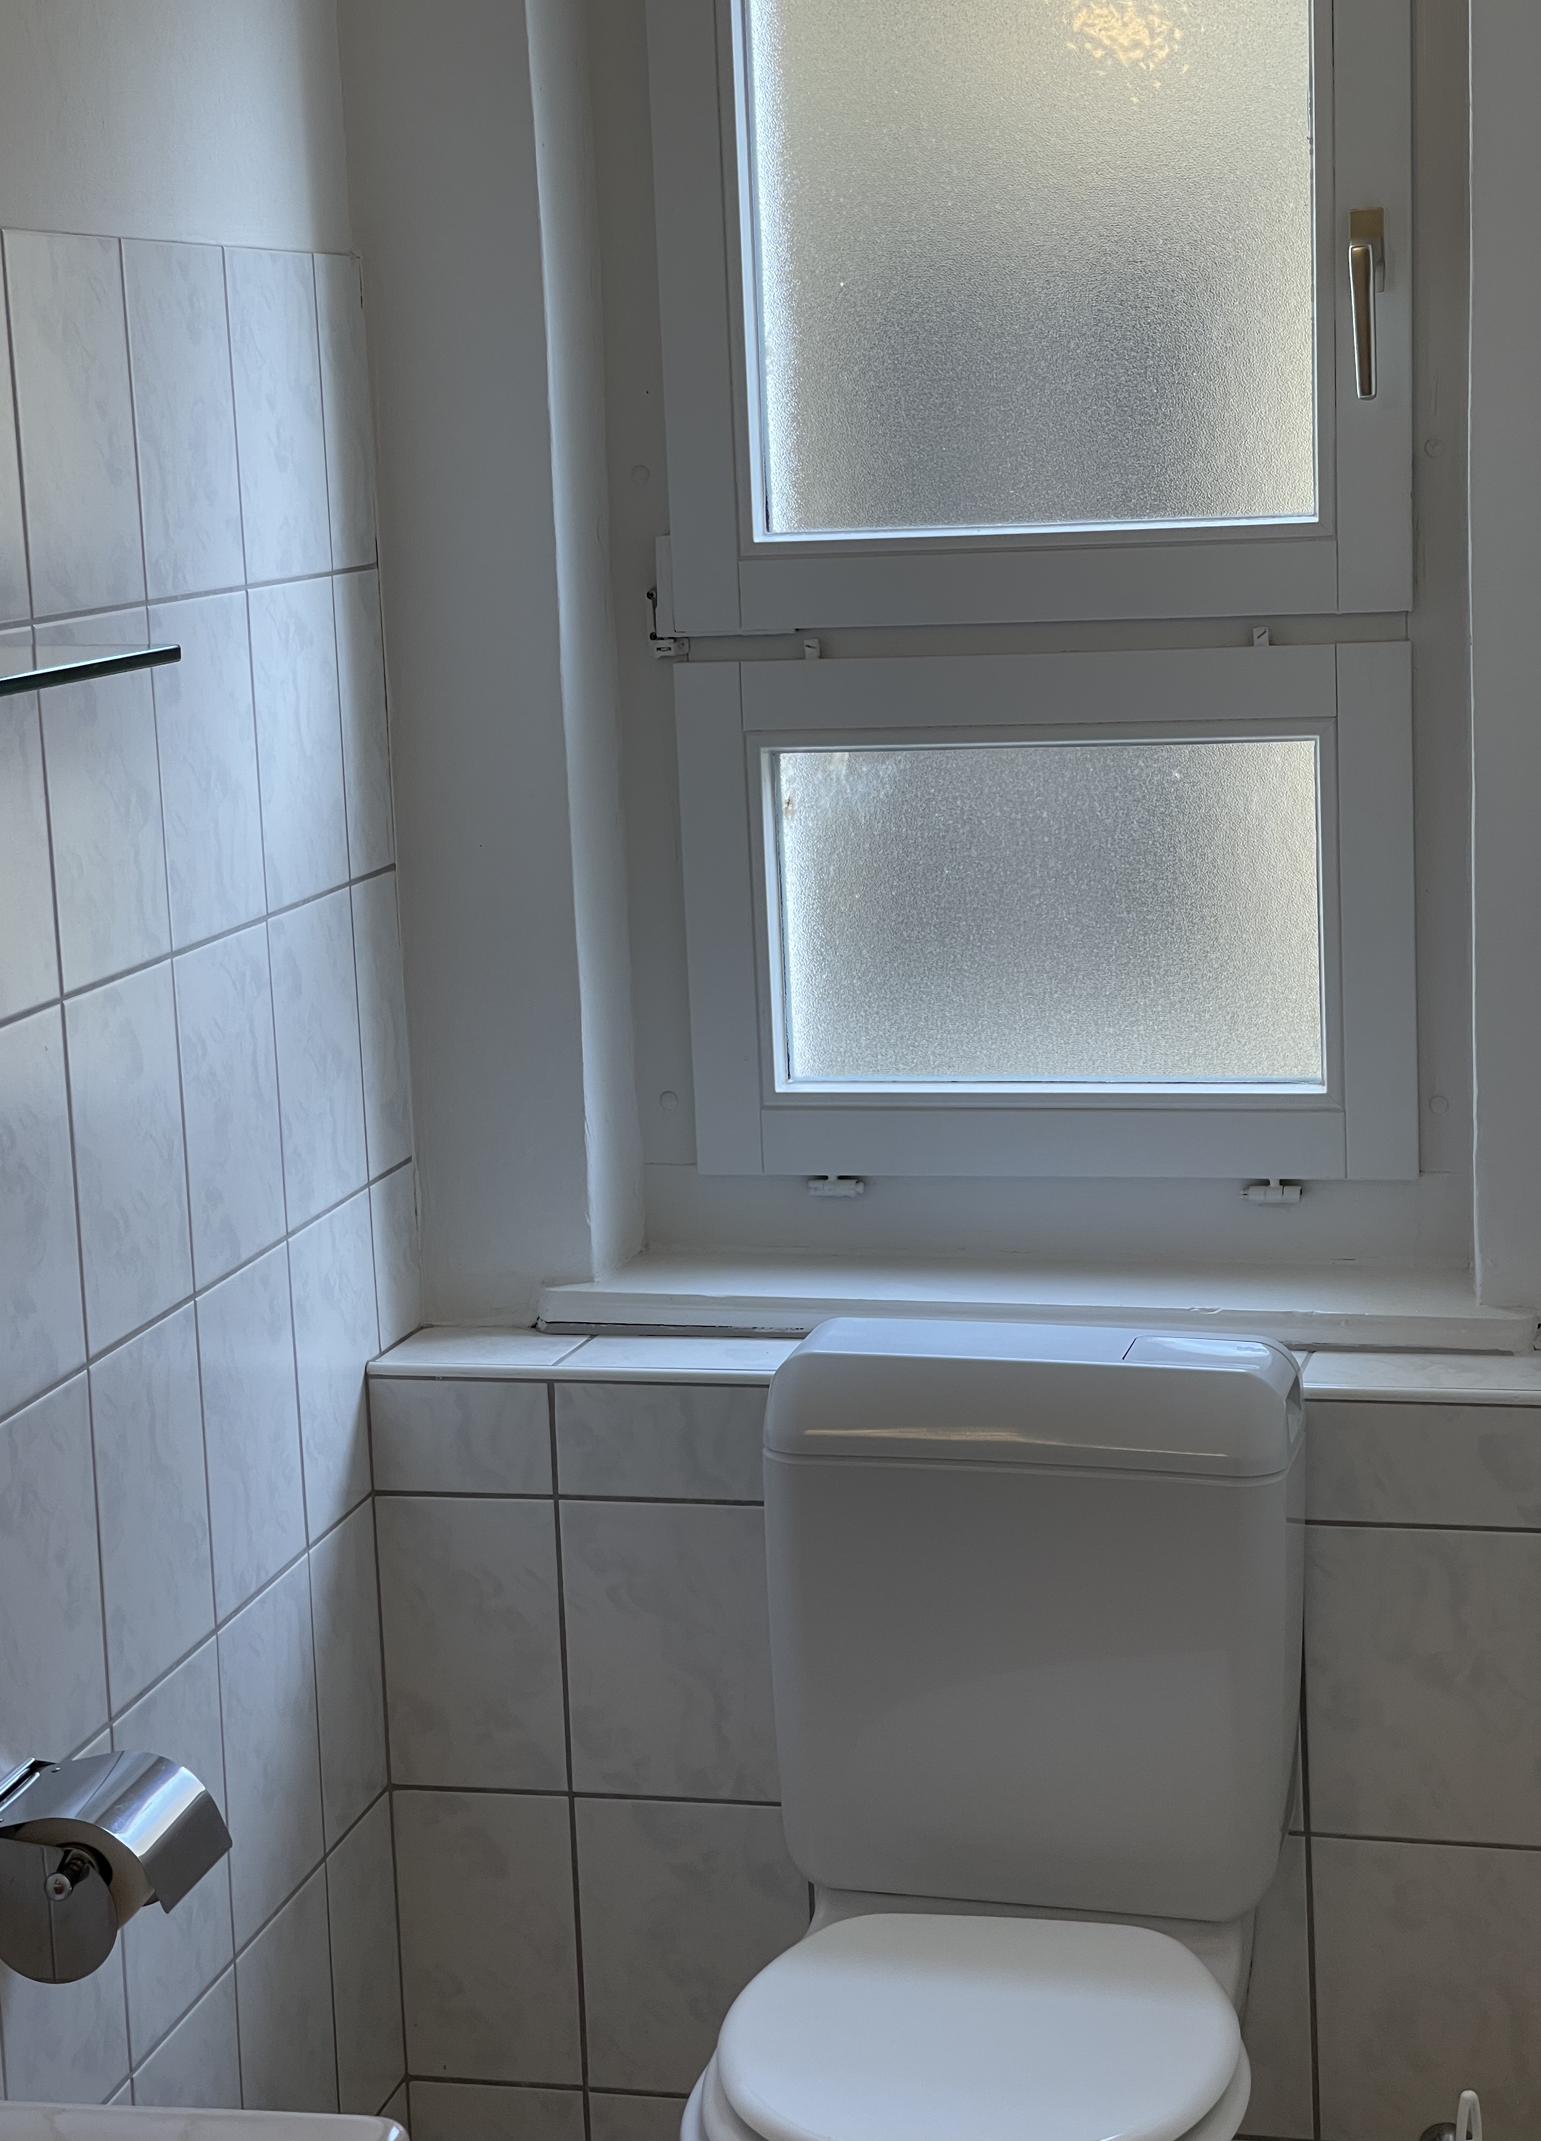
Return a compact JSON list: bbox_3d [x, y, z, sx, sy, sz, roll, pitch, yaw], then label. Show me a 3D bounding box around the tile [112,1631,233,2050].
[{"bbox_3d":[-0.431,0.559,2.854,0.009,0.251,0.199,0,10,13],"label":"tile"}]

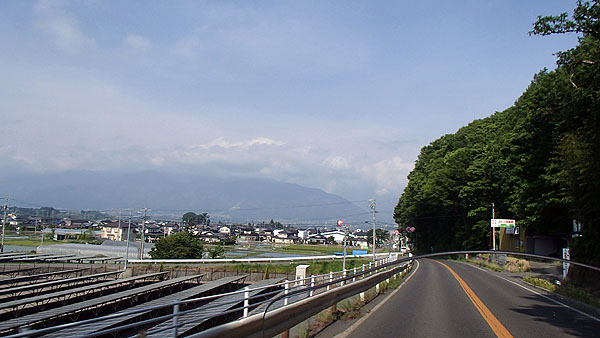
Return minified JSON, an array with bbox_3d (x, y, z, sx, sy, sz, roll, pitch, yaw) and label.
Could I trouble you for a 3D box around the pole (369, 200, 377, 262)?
[{"bbox_3d":[12.205,10.384,75.000,1.100,10.800,0.700,2,-6,0],"label":"pole"}]

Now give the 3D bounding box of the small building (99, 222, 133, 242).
[{"bbox_3d":[-70.723,24.481,174.000,9.100,7.500,8.600,1,-6,10],"label":"small building"}]

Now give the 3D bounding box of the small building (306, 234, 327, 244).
[{"bbox_3d":[8.007,33.496,212.000,9.200,4.600,7.800,2,-6,0],"label":"small building"}]

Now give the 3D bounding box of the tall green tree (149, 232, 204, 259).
[{"bbox_3d":[-23.658,14.805,86.000,10.300,5.400,9.600,4,-6,-14],"label":"tall green tree"}]

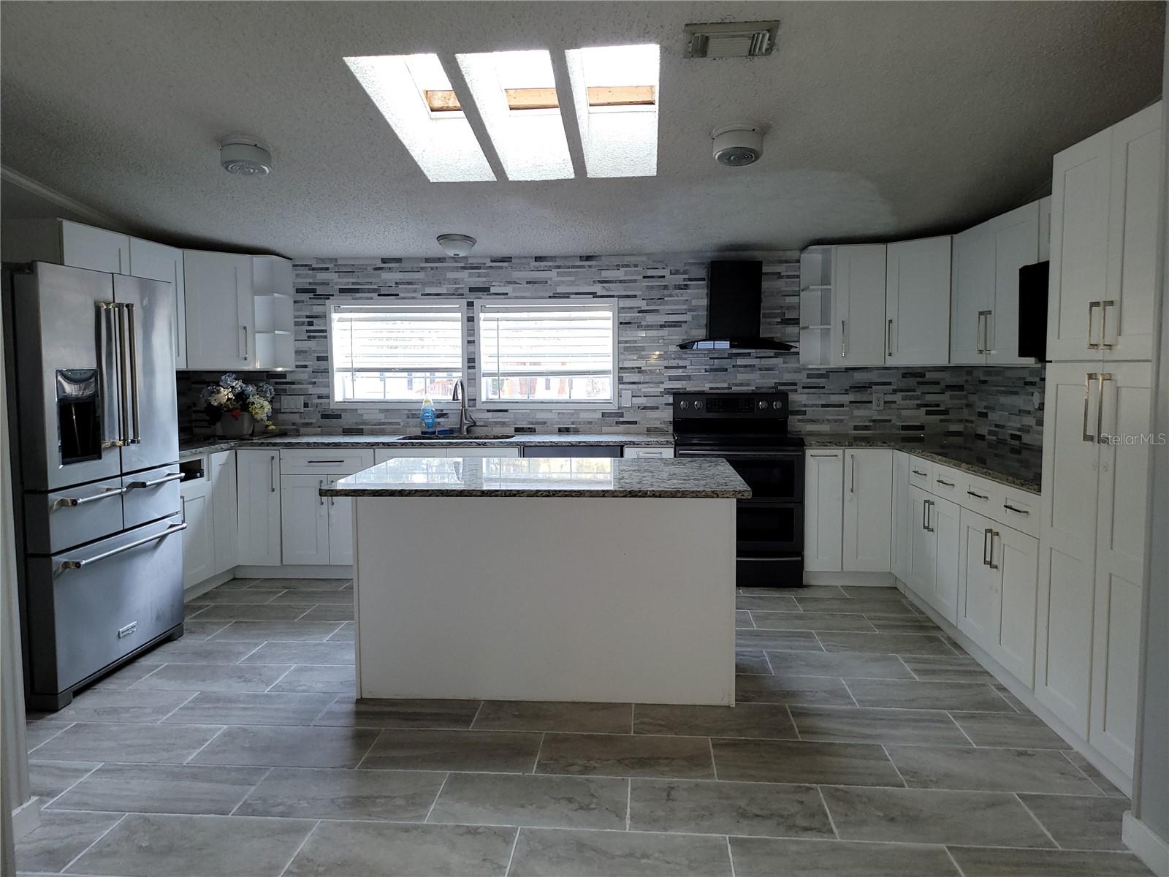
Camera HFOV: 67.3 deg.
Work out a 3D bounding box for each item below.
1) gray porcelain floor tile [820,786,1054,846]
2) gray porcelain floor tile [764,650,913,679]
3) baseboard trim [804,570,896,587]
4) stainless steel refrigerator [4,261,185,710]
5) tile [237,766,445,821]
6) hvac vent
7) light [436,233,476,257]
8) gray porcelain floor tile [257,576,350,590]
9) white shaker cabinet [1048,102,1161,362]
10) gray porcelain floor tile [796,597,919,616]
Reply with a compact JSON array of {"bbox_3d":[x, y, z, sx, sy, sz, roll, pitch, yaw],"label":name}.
[{"bbox_3d":[1.057,1.153,2.678,0.610,0.010,0.327,0,5,5],"label":"gray porcelain floor tile"},{"bbox_3d":[1.157,1.040,4.011,0.612,0.012,0.328,0,5,5],"label":"gray porcelain floor tile"},{"bbox_3d":[1.620,0.853,5.398,0.535,0.107,0.017,0,5,5],"label":"baseboard trim"},{"bbox_3d":[-2.480,0.164,3.990,0.894,1.796,0.965,0,5,5],"label":"stainless steel refrigerator"},{"bbox_3d":[-0.774,1.152,2.833,0.610,0.010,0.327,0,5,5],"label":"tile"},{"bbox_3d":[0.490,-1.330,2.957,0.302,0.025,0.236,0,-2,5],"label":"hvac vent"},{"bbox_3d":[-0.815,-1.207,5.560,0.253,0.116,0.253,0,-3,5],"label":"light"},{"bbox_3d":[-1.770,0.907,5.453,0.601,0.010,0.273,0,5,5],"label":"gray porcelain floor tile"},{"bbox_3d":[1.974,-0.621,2.800,0.600,0.745,0.800,0,5,5],"label":"white shaker cabinet"},{"bbox_3d":[1.518,0.945,4.938,0.612,0.010,0.321,0,5,5],"label":"gray porcelain floor tile"}]

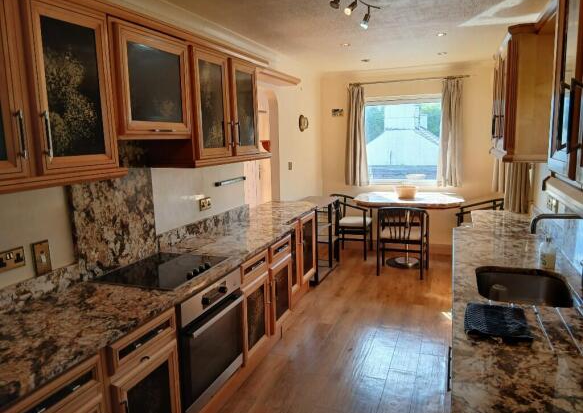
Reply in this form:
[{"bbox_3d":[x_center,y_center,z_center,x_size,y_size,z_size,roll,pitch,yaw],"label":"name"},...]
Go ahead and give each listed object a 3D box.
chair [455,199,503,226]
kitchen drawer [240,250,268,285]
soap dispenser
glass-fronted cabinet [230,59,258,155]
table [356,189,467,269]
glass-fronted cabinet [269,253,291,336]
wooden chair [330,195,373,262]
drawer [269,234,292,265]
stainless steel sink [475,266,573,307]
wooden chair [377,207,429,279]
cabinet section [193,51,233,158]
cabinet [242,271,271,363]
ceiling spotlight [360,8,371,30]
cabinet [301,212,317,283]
[{"bbox_3d":[2.137,0.319,4.918,0.530,0.750,0.550,2,10,18],"label":"chair"},{"bbox_3d":[-0.455,0.372,2.815,0.500,0.136,0.394,2,10,20],"label":"kitchen drawer"},{"bbox_3d":[1.337,0.233,2.286,0.066,0.188,0.075,-6,10,-24],"label":"soap dispenser"},{"bbox_3d":[-0.468,-0.695,3.156,0.310,0.637,0.425,2,10,20],"label":"glass-fronted cabinet"},{"bbox_3d":[1.363,0.293,5.115,1.190,0.775,1.020,2,10,20],"label":"table"},{"bbox_3d":[-0.324,0.625,3.349,0.580,0.480,0.415,2,10,20],"label":"glass-fronted cabinet"},{"bbox_3d":[0.750,0.251,5.519,0.520,0.755,0.550,1,9,13],"label":"wooden chair"},{"bbox_3d":[-0.292,0.313,3.285,0.495,0.135,0.415,2,10,20],"label":"drawer"},{"bbox_3d":[1.088,0.467,2.078,0.405,0.195,0.540,2,10,20],"label":"stainless steel sink"},{"bbox_3d":[1.231,0.360,4.775,0.530,0.754,0.510,2,10,20],"label":"wooden chair"},{"bbox_3d":[-0.627,-0.623,2.771,0.310,0.625,0.410,2,10,20],"label":"cabinet section"},{"bbox_3d":[-0.466,0.675,2.873,0.540,0.463,0.373,2,10,20],"label":"cabinet"},{"bbox_3d":[0.447,-1.142,2.645,0.065,0.130,0.060,-5,10,-20],"label":"ceiling spotlight"},{"bbox_3d":[-0.058,0.388,4.320,0.510,0.620,0.430,2,10,20],"label":"cabinet"}]

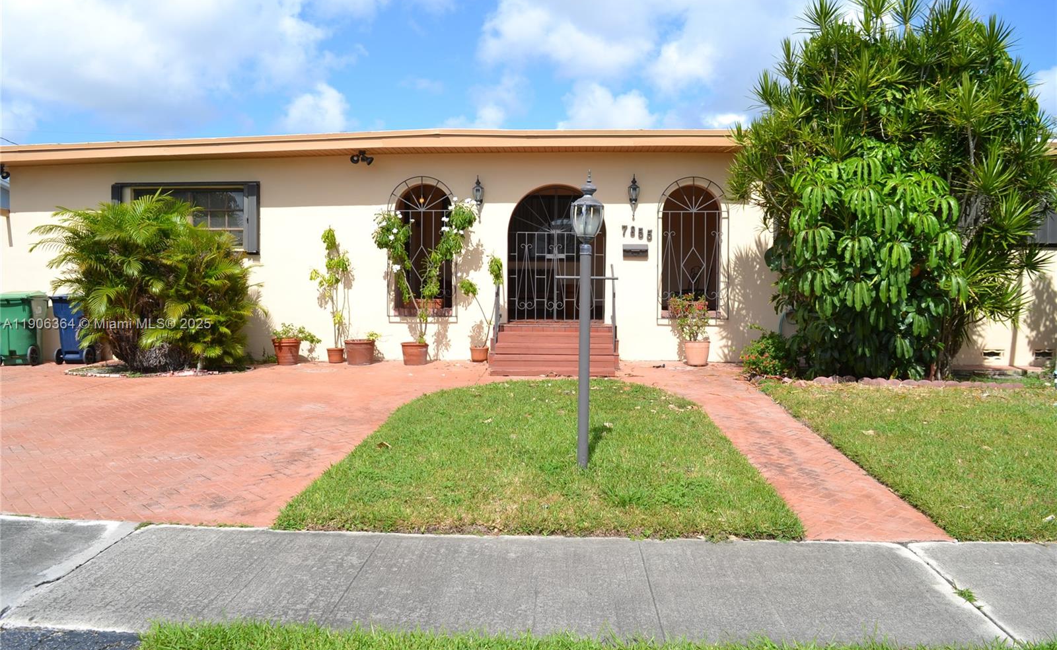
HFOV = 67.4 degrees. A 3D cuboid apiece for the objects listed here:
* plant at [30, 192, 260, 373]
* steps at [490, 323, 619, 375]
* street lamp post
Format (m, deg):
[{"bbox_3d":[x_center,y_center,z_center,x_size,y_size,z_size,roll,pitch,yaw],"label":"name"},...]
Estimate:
[{"bbox_3d":[-5.480,-0.630,11.350,3.100,2.600,2.600,0,4,2],"label":"plant"},{"bbox_3d":[0.370,0.327,11.600,1.840,0.650,1.450,0,4,2],"label":"steps"},{"bbox_3d":[0.436,-0.020,6.040,0.260,2.280,0.260,0,4,2],"label":"street lamp post"}]

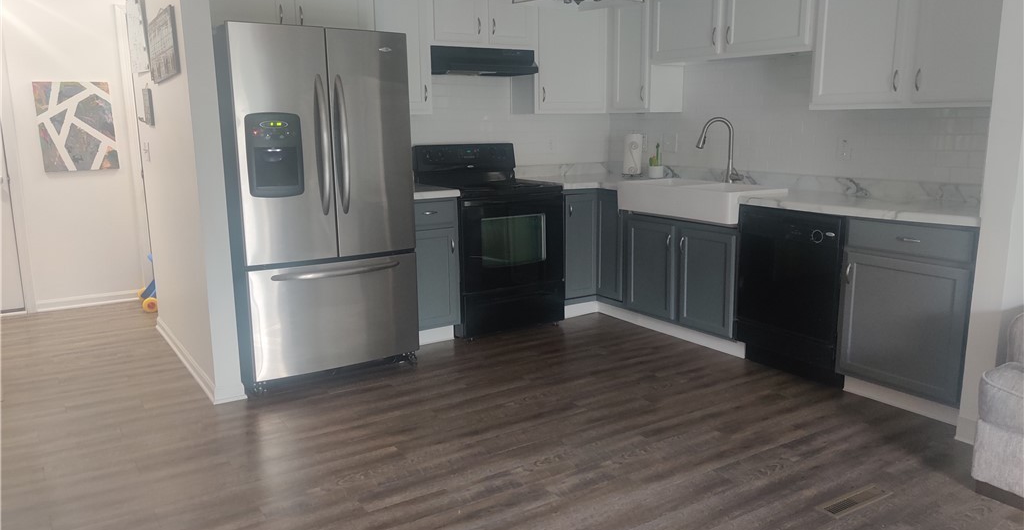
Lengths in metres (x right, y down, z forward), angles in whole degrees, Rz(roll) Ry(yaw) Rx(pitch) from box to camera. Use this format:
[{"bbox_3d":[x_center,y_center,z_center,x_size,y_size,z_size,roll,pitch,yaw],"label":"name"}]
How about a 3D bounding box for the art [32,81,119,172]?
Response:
[{"bbox_3d":[-3.104,-0.988,5.703,0.485,0.612,0.030,-7,12,-32],"label":"art"}]

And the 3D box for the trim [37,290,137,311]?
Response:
[{"bbox_3d":[-3.131,0.258,5.921,0.670,0.076,0.017,-7,12,-32],"label":"trim"}]

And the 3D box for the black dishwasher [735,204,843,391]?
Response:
[{"bbox_3d":[1.649,0.115,4.240,0.610,0.875,0.625,-7,12,-32],"label":"black dishwasher"}]

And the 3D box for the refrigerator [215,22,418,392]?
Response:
[{"bbox_3d":[-1.114,-0.349,4.380,0.910,1.775,0.860,-7,12,-32],"label":"refrigerator"}]

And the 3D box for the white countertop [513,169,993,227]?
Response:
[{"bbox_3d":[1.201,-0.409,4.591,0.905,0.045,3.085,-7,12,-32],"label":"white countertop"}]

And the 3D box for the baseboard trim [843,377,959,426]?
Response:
[{"bbox_3d":[1.785,0.615,3.673,0.016,0.082,0.568,-7,12,-32],"label":"baseboard trim"}]

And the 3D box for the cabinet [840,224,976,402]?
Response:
[{"bbox_3d":[1.989,0.165,3.722,0.607,0.797,0.605,-7,12,-32],"label":"cabinet"}]

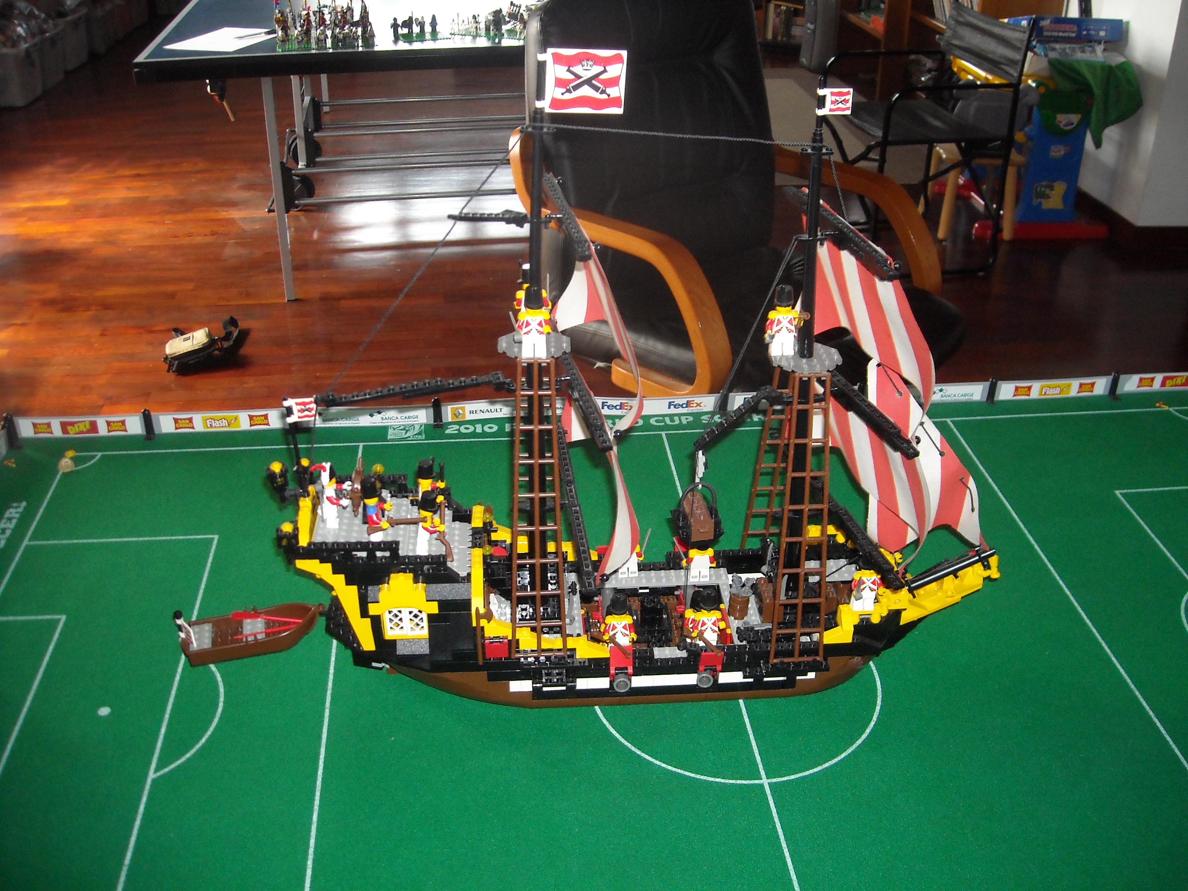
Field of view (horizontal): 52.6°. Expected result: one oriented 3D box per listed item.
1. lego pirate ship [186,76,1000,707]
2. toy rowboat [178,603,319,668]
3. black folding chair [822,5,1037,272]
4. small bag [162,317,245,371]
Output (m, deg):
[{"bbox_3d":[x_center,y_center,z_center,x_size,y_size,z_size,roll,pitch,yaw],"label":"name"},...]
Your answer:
[{"bbox_3d":[0.039,-0.032,0.816,0.555,0.462,0.198,-1,32,-4],"label":"lego pirate ship"},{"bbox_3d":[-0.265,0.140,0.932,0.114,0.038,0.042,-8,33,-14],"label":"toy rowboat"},{"bbox_3d":[0.996,-0.967,3.752,0.450,0.780,0.495,-7,32,-12],"label":"black folding chair"},{"bbox_3d":[-1.002,-0.261,3.081,0.175,0.080,0.105,-20,55,-30],"label":"small bag"}]

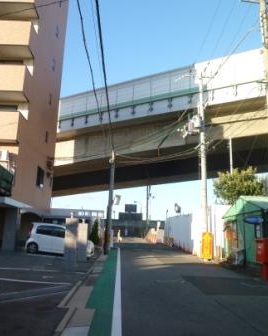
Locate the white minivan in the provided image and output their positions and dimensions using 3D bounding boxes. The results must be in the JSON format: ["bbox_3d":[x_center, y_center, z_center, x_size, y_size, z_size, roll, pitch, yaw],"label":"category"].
[{"bbox_3d":[-3.850,3.840,16.450,3.450,1.620,1.500,-2,-13,17],"label":"white minivan"}]

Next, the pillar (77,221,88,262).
[{"bbox_3d":[-2.249,3.307,13.797,0.360,1.706,0.360,2,-12,0],"label":"pillar"}]

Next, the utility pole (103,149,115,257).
[{"bbox_3d":[-1.608,2.069,19.902,0.360,6.752,0.330,2,-12,0],"label":"utility pole"}]

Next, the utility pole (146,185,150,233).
[{"bbox_3d":[2.695,7.380,58.167,0.420,11.005,0.420,2,-12,0],"label":"utility pole"}]

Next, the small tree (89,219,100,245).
[{"bbox_3d":[-2.544,4.265,20.309,0.580,1.800,0.580,2,-12,0],"label":"small tree"}]

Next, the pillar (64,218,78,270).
[{"bbox_3d":[-2.140,2.653,10.793,0.360,1.765,0.360,2,-12,0],"label":"pillar"}]

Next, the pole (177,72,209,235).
[{"bbox_3d":[3.946,-0.554,20.078,1.900,12.379,0.900,2,-12,0],"label":"pole"}]

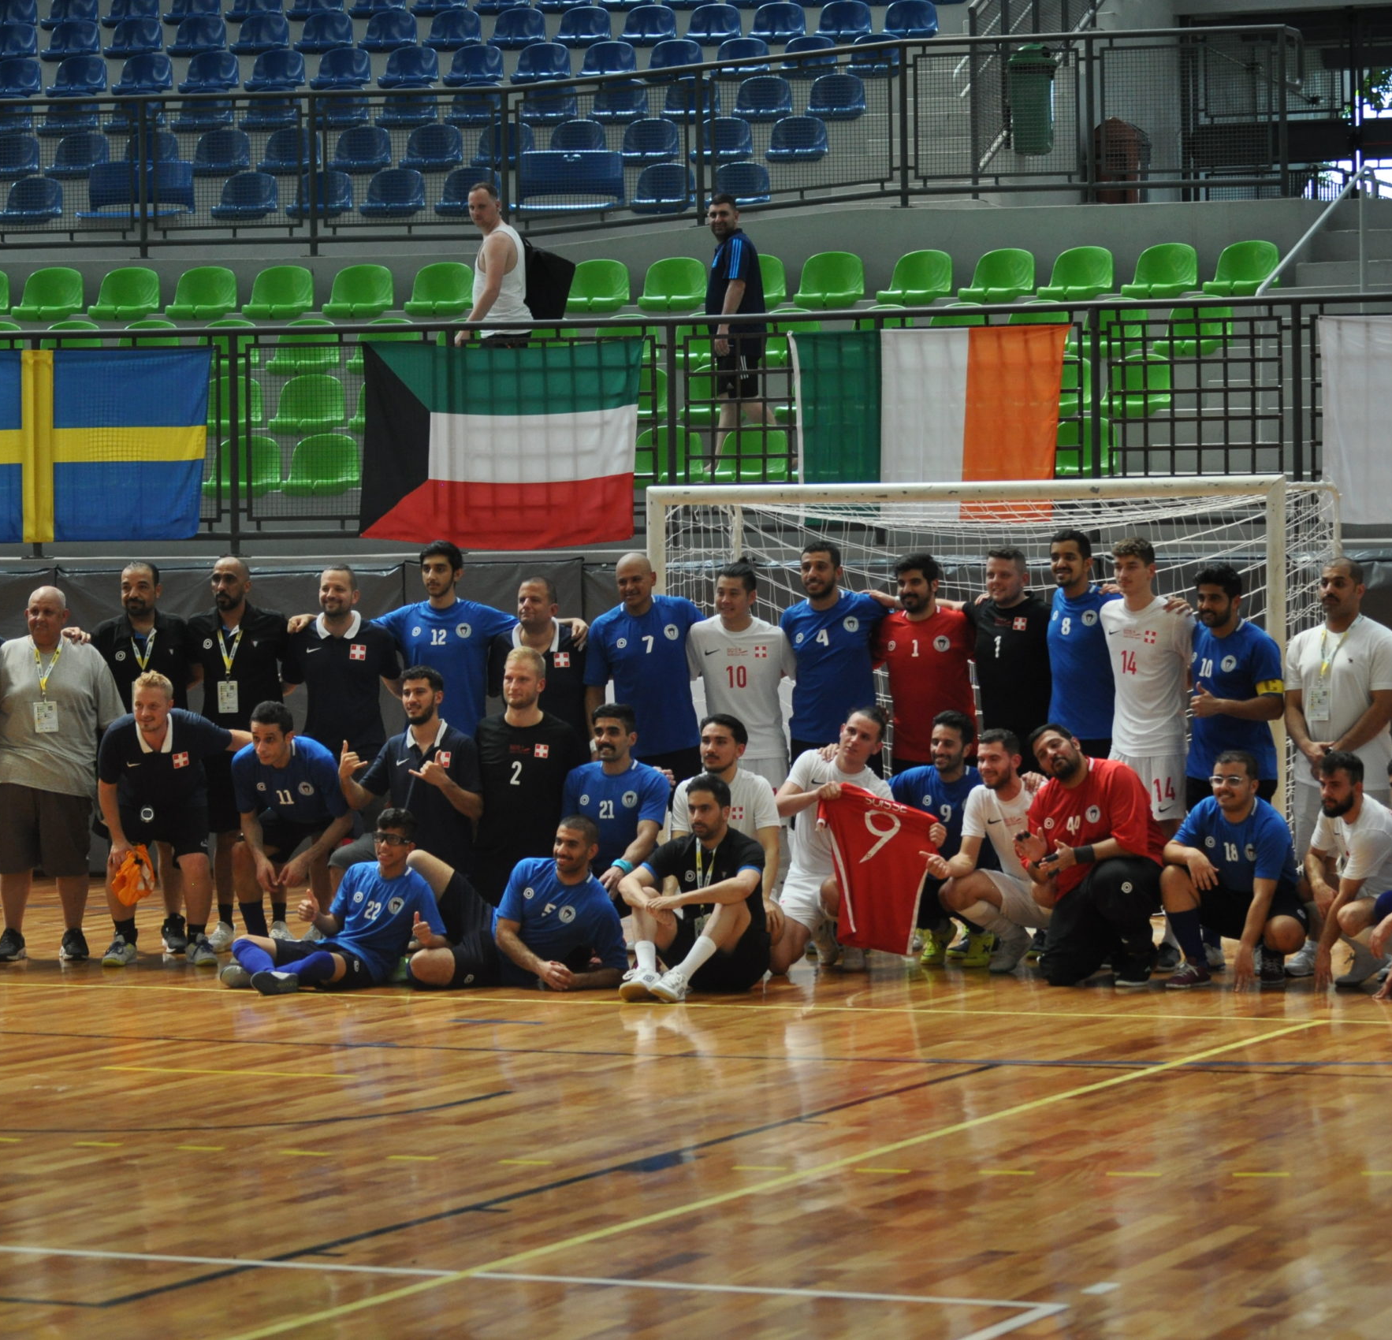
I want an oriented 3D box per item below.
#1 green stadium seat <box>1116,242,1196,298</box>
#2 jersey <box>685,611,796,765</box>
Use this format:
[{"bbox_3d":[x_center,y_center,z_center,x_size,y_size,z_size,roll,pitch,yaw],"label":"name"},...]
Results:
[{"bbox_3d":[3.034,-2.615,30.100,0.450,0.390,0.420,0,1,21],"label":"green stadium seat"},{"bbox_3d":[0.202,0.085,20.600,0.480,0.660,0.270,0,1,14],"label":"jersey"}]

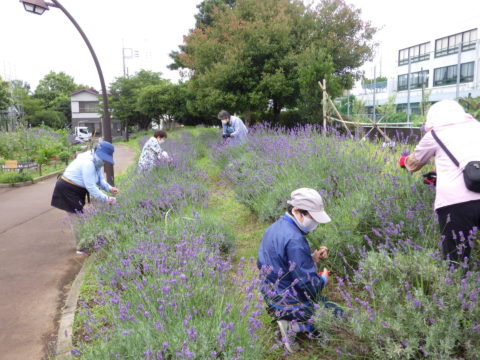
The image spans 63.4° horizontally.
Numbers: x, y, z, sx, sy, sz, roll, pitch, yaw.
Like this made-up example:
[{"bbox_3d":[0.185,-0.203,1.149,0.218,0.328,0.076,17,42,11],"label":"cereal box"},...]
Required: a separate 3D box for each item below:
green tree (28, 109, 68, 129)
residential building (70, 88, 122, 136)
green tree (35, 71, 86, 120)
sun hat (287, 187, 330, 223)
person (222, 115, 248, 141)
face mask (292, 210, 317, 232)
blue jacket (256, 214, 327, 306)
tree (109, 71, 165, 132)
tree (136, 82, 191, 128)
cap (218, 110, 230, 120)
[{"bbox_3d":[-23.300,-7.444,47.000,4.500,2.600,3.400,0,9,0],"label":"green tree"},{"bbox_3d":[-20.551,-9.735,56.000,7.200,6.600,6.500,0,9,-3],"label":"residential building"},{"bbox_3d":[-26.961,-12.323,58.000,7.200,7.800,6.500,0,9,0],"label":"green tree"},{"bbox_3d":[0.416,0.158,2.360,0.270,0.140,0.175,19,6,-9],"label":"sun hat"},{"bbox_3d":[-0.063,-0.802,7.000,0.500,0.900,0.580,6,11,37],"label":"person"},{"bbox_3d":[0.396,0.251,2.350,0.110,0.120,0.140,23,5,-10],"label":"face mask"},{"bbox_3d":[0.320,0.504,2.460,0.360,0.550,0.430,6,3,-35],"label":"blue jacket"},{"bbox_3d":[-11.728,-8.895,44.000,6.200,6.700,5.500,0,9,0],"label":"tree"},{"bbox_3d":[-8.274,-8.058,42.000,5.900,5.200,5.400,0,9,0],"label":"tree"},{"bbox_3d":[-0.275,-1.137,6.900,0.190,0.150,0.240,6,29,37],"label":"cap"}]

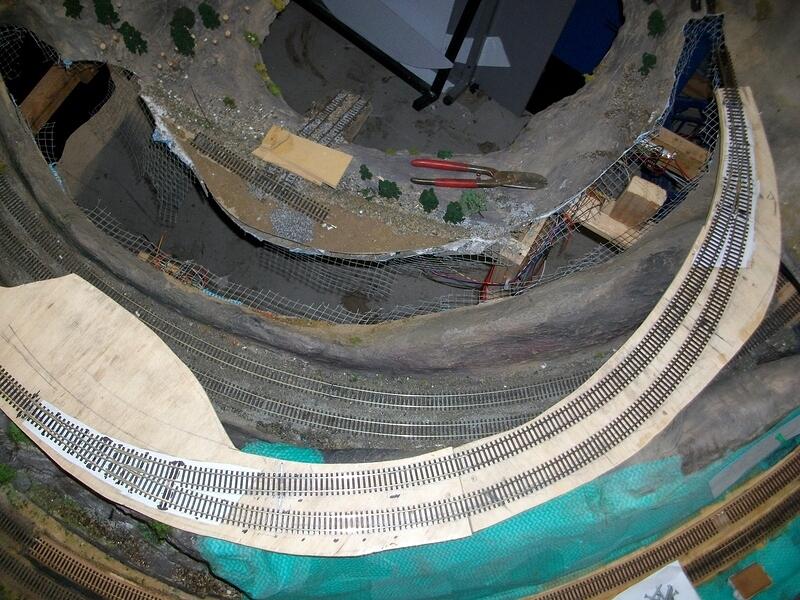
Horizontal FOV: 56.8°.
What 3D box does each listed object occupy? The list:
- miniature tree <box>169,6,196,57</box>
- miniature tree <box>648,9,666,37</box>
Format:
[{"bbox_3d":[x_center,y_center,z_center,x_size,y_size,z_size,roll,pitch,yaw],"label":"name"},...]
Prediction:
[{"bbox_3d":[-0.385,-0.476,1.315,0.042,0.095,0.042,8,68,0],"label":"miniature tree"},{"bbox_3d":[0.498,-0.536,1.430,0.032,0.056,0.032,8,68,0],"label":"miniature tree"}]

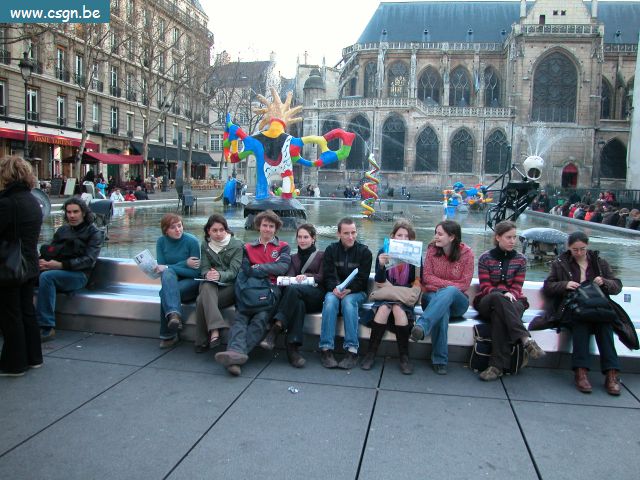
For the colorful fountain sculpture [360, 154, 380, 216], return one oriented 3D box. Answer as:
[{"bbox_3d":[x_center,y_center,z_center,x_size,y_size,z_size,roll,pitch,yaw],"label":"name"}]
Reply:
[{"bbox_3d":[1.959,-2.117,20.000,0.720,2.400,0.720,2,6,12],"label":"colorful fountain sculpture"}]

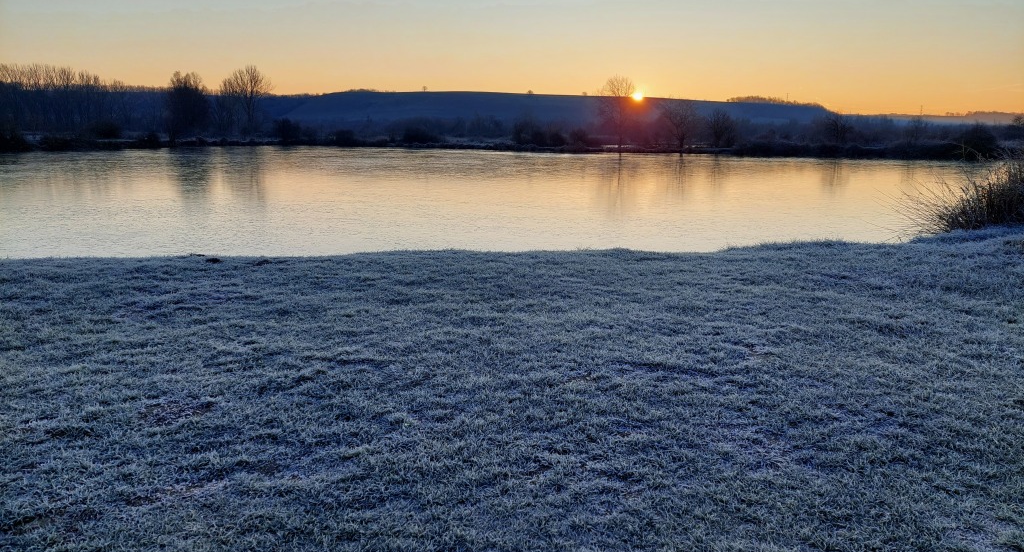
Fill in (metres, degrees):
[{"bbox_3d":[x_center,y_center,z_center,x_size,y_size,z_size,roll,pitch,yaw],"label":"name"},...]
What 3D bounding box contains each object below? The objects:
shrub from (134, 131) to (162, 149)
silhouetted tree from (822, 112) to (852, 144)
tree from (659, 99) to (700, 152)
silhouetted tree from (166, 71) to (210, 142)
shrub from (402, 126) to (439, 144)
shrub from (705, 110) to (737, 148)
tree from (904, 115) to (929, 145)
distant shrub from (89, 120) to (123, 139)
[{"bbox_3d":[-57.320,-21.520,111.950,4.420,2.790,3.970,0,11,0],"label":"shrub"},{"bbox_3d":[35.480,-15.860,77.390,3.270,3.840,2.940,0,11,0],"label":"silhouetted tree"},{"bbox_3d":[19.620,-17.570,83.170,4.920,6.300,4.430,0,11,0],"label":"tree"},{"bbox_3d":[-58.550,-30.500,128.510,7.960,13.040,7.170,0,11,0],"label":"silhouetted tree"},{"bbox_3d":[-14.920,-22.870,115.760,5.870,2.960,5.280,0,11,0],"label":"shrub"},{"bbox_3d":[24.450,-17.060,83.270,3.750,4.600,3.380,0,11,0],"label":"shrub"},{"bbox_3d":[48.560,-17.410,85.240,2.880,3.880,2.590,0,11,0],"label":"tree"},{"bbox_3d":[-71.780,-25.780,125.380,6.000,3.290,5.400,0,11,0],"label":"distant shrub"}]

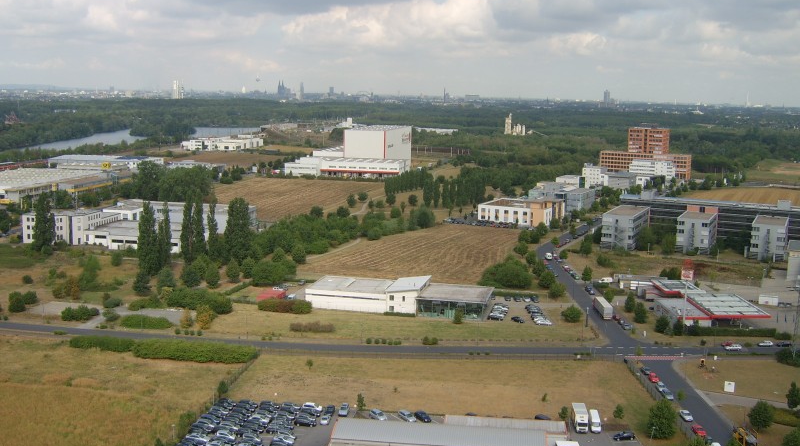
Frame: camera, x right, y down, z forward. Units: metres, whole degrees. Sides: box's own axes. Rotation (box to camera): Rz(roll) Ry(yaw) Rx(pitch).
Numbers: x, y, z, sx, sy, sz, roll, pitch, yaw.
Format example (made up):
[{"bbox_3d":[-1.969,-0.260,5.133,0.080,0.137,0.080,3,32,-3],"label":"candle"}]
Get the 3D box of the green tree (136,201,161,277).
[{"bbox_3d":[-87.058,5.319,247.668,7.300,25.000,7.300,1,10,0],"label":"green tree"}]

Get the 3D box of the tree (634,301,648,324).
[{"bbox_3d":[71.531,26.662,212.694,4.000,6.700,4.000,1,10,0],"label":"tree"}]

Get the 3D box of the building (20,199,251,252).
[{"bbox_3d":[-111.230,-0.585,315.091,73.500,11.400,64.500,3,10,11],"label":"building"}]

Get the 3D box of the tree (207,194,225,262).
[{"bbox_3d":[-73.609,2.002,284.689,5.580,27.301,5.580,1,10,0],"label":"tree"}]

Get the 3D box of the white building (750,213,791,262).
[{"bbox_3d":[157.588,6.477,305.128,12.300,14.800,25.000,7,12,28],"label":"white building"}]

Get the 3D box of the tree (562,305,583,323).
[{"bbox_3d":[51.118,27.009,212.229,5.900,5.300,5.900,1,10,0],"label":"tree"}]

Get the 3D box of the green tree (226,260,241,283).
[{"bbox_3d":[-56.822,15.821,244.250,4.800,7.100,4.800,1,10,0],"label":"green tree"}]

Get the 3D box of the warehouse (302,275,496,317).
[{"bbox_3d":[0.407,22.405,223.894,56.000,8.000,18.500,3,10,9],"label":"warehouse"}]

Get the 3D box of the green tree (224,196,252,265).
[{"bbox_3d":[-61.090,3.400,270.187,9.600,26.200,9.200,1,10,0],"label":"green tree"}]

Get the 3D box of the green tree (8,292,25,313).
[{"bbox_3d":[-116.531,23.971,217.970,4.870,5.530,4.870,1,10,0],"label":"green tree"}]

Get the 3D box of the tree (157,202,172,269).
[{"bbox_3d":[-89.116,4.664,271.999,5.180,25.938,5.180,1,10,0],"label":"tree"}]

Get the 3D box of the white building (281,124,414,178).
[{"bbox_3d":[-34.664,-61.928,606.126,82.000,32.500,138.000,3,10,9],"label":"white building"}]

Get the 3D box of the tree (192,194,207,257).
[{"bbox_3d":[-78.914,1.513,282.317,5.320,28.070,5.320,1,10,0],"label":"tree"}]

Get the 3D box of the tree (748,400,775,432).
[{"bbox_3d":[75.118,40.211,149.099,4.770,6.831,4.770,1,10,0],"label":"tree"}]

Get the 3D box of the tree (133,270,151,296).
[{"bbox_3d":[-82.844,19.265,230.262,5.400,8.300,5.400,1,10,0],"label":"tree"}]

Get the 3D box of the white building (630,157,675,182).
[{"bbox_3d":[198.710,-39.190,560.733,34.000,17.500,16.000,4,11,17],"label":"white building"}]

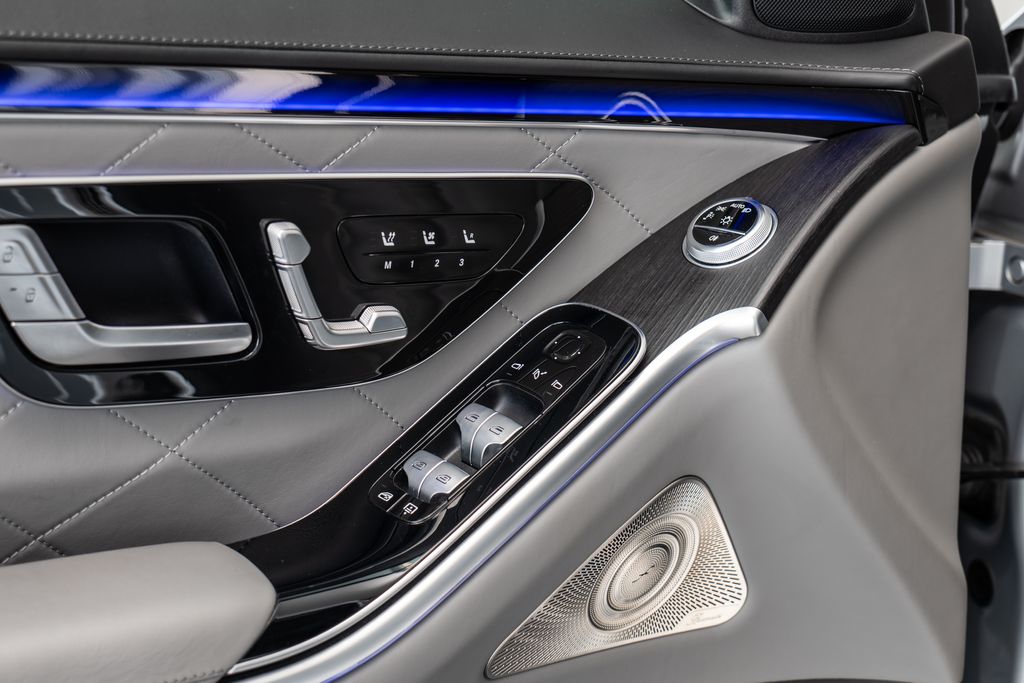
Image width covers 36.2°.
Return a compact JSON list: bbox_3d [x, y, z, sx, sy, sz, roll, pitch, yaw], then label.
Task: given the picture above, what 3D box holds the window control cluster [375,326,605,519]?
[{"bbox_3d":[-0.010,0.045,0.884,0.161,0.025,0.055,-43,37,-20],"label":"window control cluster"}]

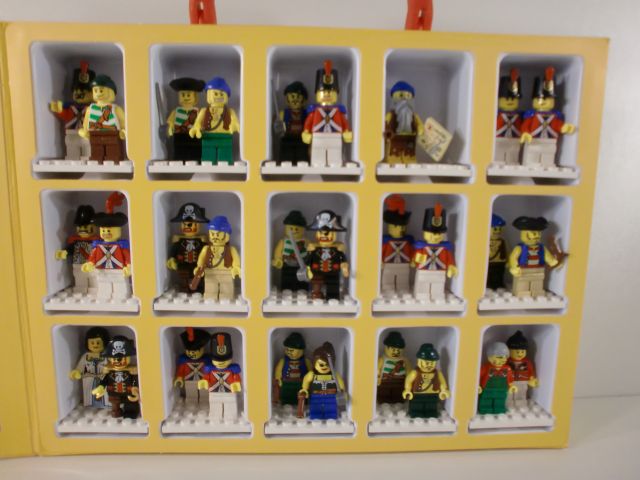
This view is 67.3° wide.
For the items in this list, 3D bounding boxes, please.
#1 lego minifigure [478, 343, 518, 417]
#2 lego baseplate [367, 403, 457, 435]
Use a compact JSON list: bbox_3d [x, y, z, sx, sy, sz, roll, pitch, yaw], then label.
[{"bbox_3d":[0.099,0.077,0.269,0.026,0.041,0.015,0,10,-2],"label":"lego minifigure"},{"bbox_3d":[0.050,0.099,0.276,0.048,0.005,0.032,0,10,-2],"label":"lego baseplate"}]

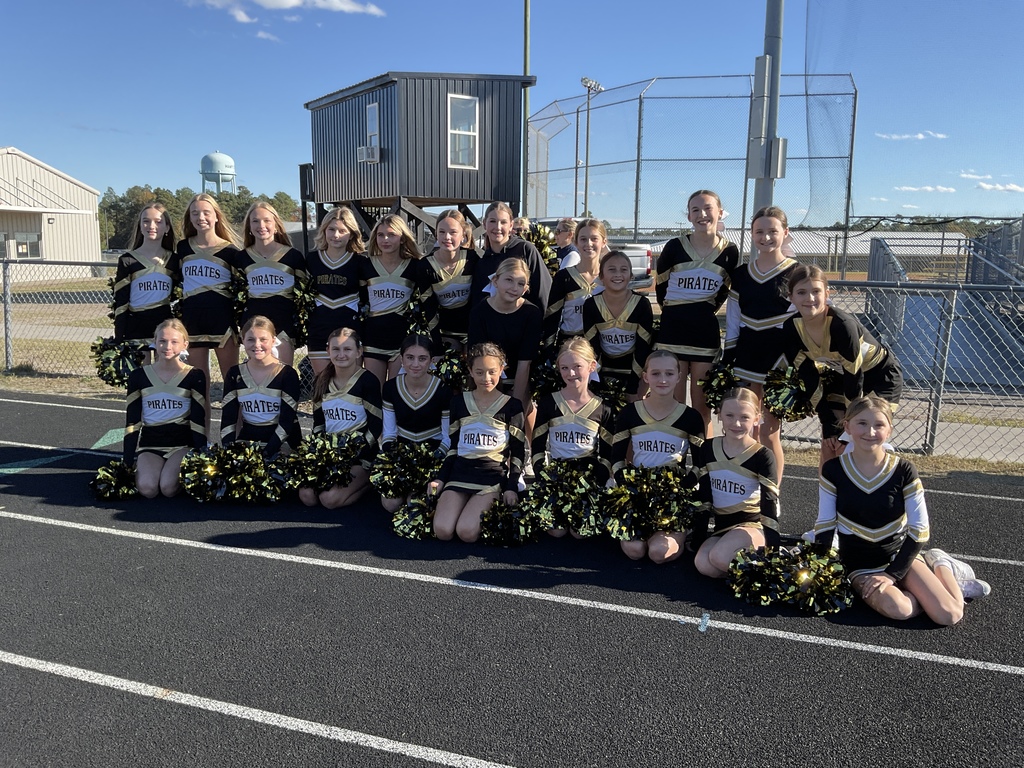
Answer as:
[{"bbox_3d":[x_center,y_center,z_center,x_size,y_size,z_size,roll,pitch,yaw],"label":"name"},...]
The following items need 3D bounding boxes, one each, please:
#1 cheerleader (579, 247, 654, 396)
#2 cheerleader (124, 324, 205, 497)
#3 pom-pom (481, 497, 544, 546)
[{"bbox_3d":[0.546,-0.054,4.533,0.400,1.287,0.420,2,10,9],"label":"cheerleader"},{"bbox_3d":[-1.851,0.102,4.611,0.420,0.889,0.580,-3,10,-22],"label":"cheerleader"},{"bbox_3d":[-0.002,0.607,3.785,0.265,0.210,0.250,1,10,0],"label":"pom-pom"}]

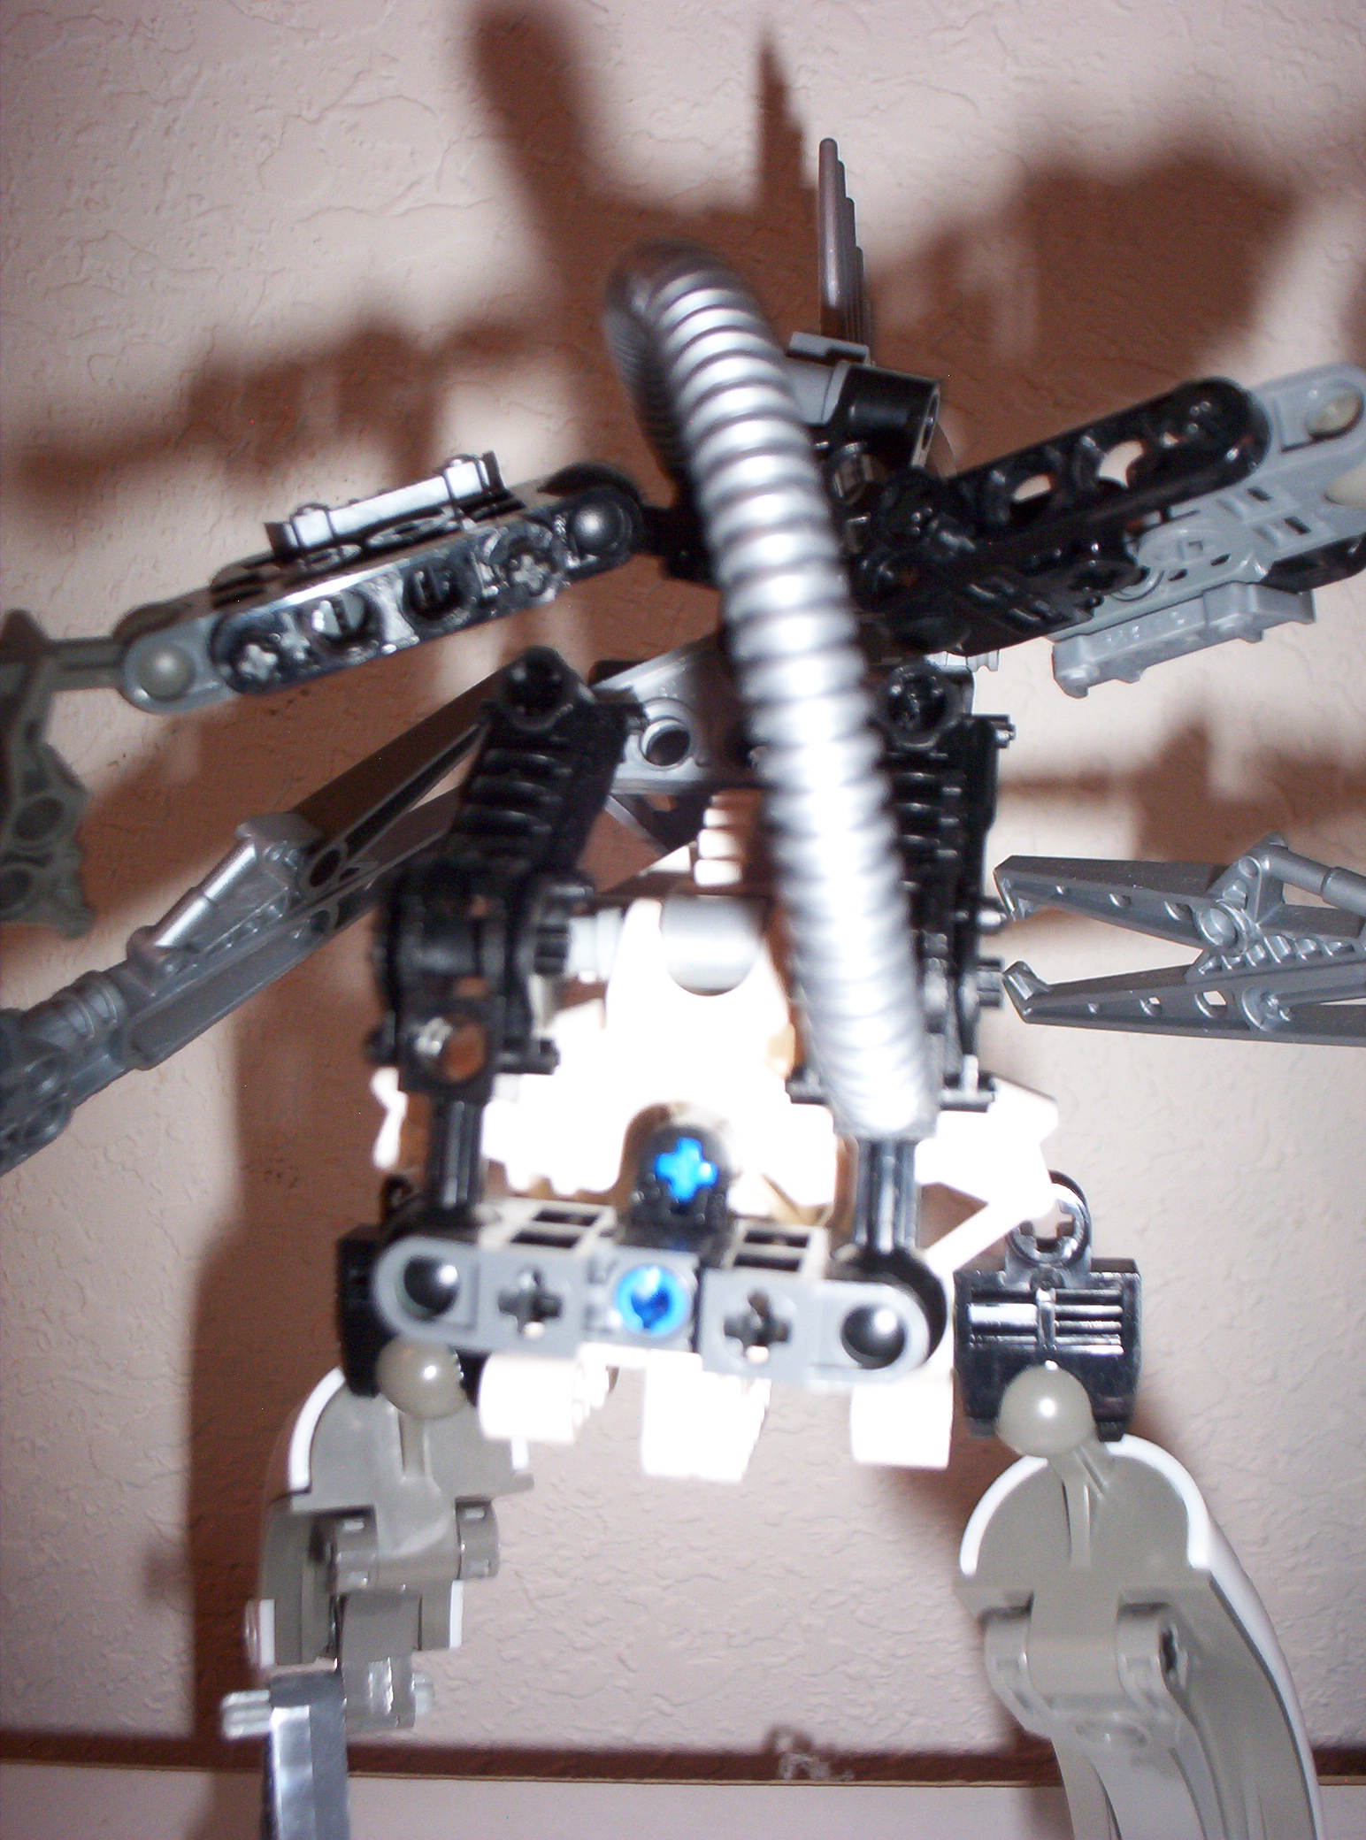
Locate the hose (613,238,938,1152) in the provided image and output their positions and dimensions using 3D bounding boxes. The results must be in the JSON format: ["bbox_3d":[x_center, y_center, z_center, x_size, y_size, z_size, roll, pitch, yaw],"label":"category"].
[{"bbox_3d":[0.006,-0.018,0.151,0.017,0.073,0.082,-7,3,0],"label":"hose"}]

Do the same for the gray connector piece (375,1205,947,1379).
[{"bbox_3d":[-0.001,0.027,0.142,0.040,0.008,0.016,5,4,7],"label":"gray connector piece"}]

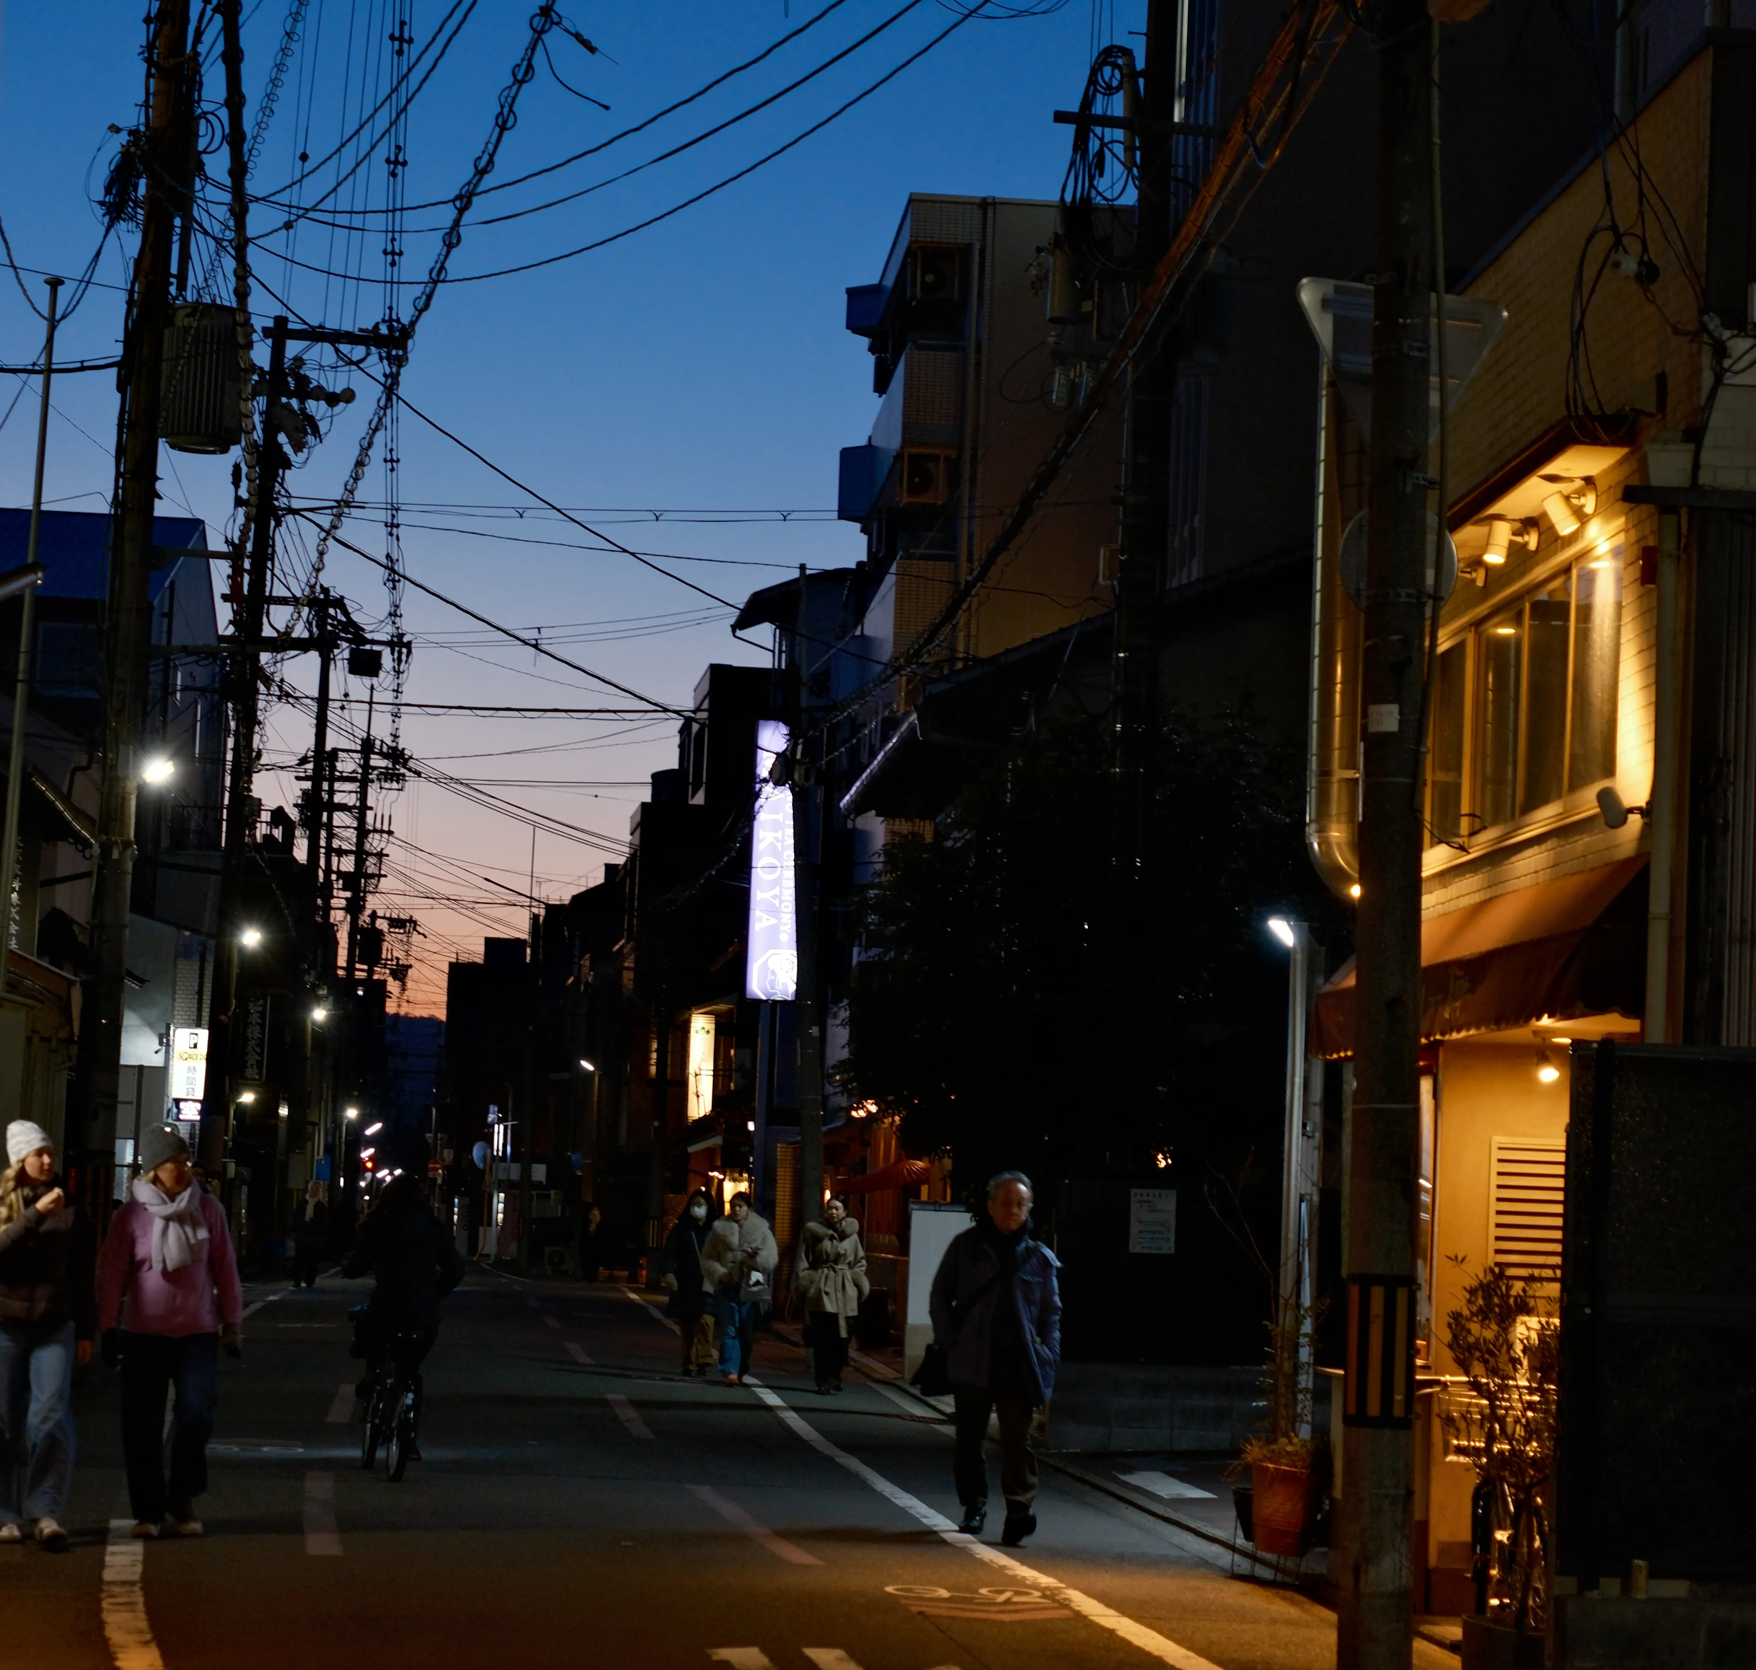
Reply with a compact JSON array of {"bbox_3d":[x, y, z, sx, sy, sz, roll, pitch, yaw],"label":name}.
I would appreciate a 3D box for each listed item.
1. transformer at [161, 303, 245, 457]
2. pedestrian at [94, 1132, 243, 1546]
[{"bbox_3d":[-5.209,-3.536,31.000,0.590,1.050,0.600,3,-5,-6],"label":"transformer"},{"bbox_3d":[-2.935,2.054,16.700,0.570,1.706,0.420,3,-5,-9],"label":"pedestrian"}]

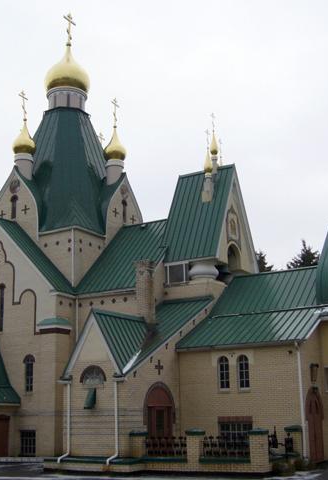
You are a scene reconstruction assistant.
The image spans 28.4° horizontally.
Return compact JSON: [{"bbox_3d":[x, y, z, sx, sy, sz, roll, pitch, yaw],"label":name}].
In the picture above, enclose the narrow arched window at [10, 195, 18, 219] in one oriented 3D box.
[{"bbox_3d":[-7.730,-1.729,33.685,0.492,1.310,0.177,-10,-17,29],"label":"narrow arched window"}]

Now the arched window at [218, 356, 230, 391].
[{"bbox_3d":[2.256,4.923,23.855,0.483,1.202,0.177,-10,-17,29],"label":"arched window"}]

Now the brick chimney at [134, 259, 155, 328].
[{"bbox_3d":[-0.754,2.215,27.213,0.715,2.609,0.620,-10,-17,28],"label":"brick chimney"}]

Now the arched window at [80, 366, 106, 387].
[{"bbox_3d":[-2.375,4.598,21.800,1.080,0.650,0.150,-10,-17,29],"label":"arched window"}]

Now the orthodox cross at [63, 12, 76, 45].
[{"bbox_3d":[-5.888,-13.116,40.321,0.118,2.216,1.133,-10,-17,29],"label":"orthodox cross"}]

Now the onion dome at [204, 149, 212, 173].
[{"bbox_3d":[2.268,-4.052,33.051,0.390,1.331,0.390,-1,-15,0],"label":"onion dome"}]

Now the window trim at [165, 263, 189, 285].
[{"bbox_3d":[0.599,1.594,29.954,1.229,1.043,0.130,-10,-17,28],"label":"window trim"}]

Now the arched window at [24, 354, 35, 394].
[{"bbox_3d":[-6.148,6.117,29.683,0.564,1.711,0.150,-10,-17,28],"label":"arched window"}]

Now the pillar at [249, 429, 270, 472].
[{"bbox_3d":[2.846,6.265,19.290,0.453,1.239,0.453,-10,-17,29],"label":"pillar"}]

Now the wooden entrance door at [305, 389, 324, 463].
[{"bbox_3d":[5.399,6.580,23.093,0.180,2.543,1.795,-10,-17,28],"label":"wooden entrance door"}]

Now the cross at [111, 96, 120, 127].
[{"bbox_3d":[-2.897,-7.667,38.656,0.080,1.921,0.950,-10,-17,28],"label":"cross"}]

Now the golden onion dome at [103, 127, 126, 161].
[{"bbox_3d":[-2.761,-5.342,36.386,1.231,1.970,1.231,-2,-15,0],"label":"golden onion dome"}]

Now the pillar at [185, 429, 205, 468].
[{"bbox_3d":[1.017,6.573,20.334,0.443,1.249,0.443,-10,-17,29],"label":"pillar"}]

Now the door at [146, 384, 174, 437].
[{"bbox_3d":[-0.104,6.514,22.995,0.180,2.696,1.862,-10,-17,28],"label":"door"}]

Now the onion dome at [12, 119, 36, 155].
[{"bbox_3d":[-7.648,-5.587,35.277,1.221,1.970,1.221,-2,-15,0],"label":"onion dome"}]

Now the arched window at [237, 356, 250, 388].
[{"bbox_3d":[2.884,4.786,23.345,0.491,1.288,0.140,-10,-17,28],"label":"arched window"}]

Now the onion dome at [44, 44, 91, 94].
[{"bbox_3d":[-5.870,-10.447,39.649,2.758,3.004,2.758,-2,-15,0],"label":"onion dome"}]

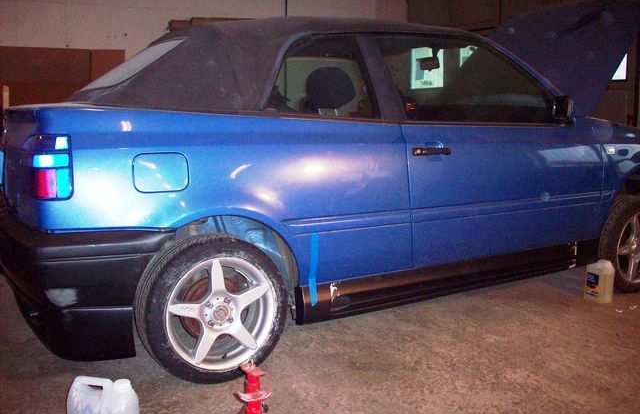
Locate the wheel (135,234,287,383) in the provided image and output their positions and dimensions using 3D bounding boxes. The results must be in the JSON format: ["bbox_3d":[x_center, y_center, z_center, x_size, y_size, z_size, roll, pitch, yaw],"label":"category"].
[{"bbox_3d":[-0.406,0.388,2.633,0.550,0.550,0.200,-5,8,-29],"label":"wheel"}]

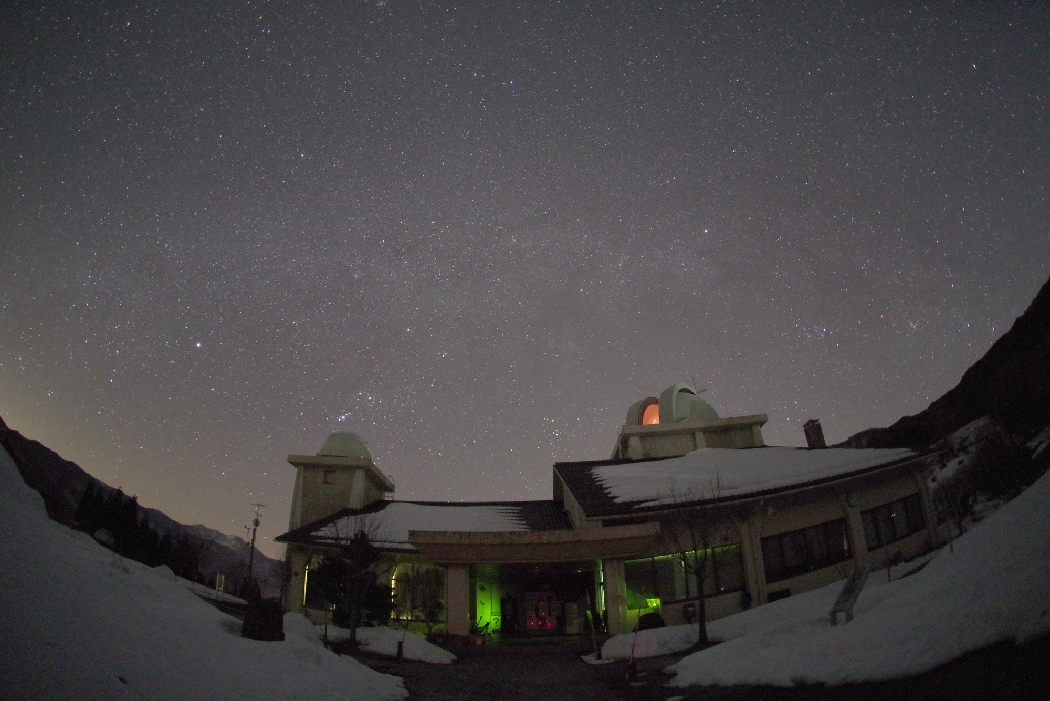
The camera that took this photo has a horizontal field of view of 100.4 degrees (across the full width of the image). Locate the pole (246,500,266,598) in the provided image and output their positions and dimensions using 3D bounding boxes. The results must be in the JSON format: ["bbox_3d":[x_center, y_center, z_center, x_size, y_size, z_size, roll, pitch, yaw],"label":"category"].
[{"bbox_3d":[-18.472,13.698,30.000,1.200,6.100,0.900,0,-29,0],"label":"pole"}]

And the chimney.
[{"bbox_3d":[18.553,5.329,28.000,1.000,1.750,1.000,0,-29,0],"label":"chimney"}]

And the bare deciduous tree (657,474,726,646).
[{"bbox_3d":[6.783,8.299,18.000,2.700,6.400,2.700,0,-29,0],"label":"bare deciduous tree"}]

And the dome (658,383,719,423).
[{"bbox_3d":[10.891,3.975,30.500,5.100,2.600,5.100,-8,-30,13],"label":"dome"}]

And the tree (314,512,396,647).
[{"bbox_3d":[-7.171,9.484,18.500,3.300,4.900,3.200,0,-29,0],"label":"tree"}]

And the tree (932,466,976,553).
[{"bbox_3d":[24.531,9.118,25.000,2.100,4.600,2.100,0,-29,0],"label":"tree"}]

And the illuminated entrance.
[{"bbox_3d":[0.531,12.406,21.800,6.300,3.200,2.500,0,-29,0],"label":"illuminated entrance"}]

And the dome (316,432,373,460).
[{"bbox_3d":[-11.109,5.999,27.000,3.300,1.650,3.300,0,-29,0],"label":"dome"}]

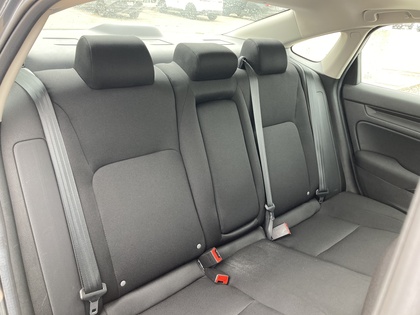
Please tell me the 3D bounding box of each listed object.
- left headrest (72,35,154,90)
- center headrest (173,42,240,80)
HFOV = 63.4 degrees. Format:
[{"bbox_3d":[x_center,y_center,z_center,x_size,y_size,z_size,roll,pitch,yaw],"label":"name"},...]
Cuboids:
[{"bbox_3d":[-0.282,-0.294,1.026,0.220,0.145,0.125,-16,24,-39],"label":"left headrest"},{"bbox_3d":[-0.017,-0.354,1.249,0.235,0.120,0.125,-16,24,-39],"label":"center headrest"}]

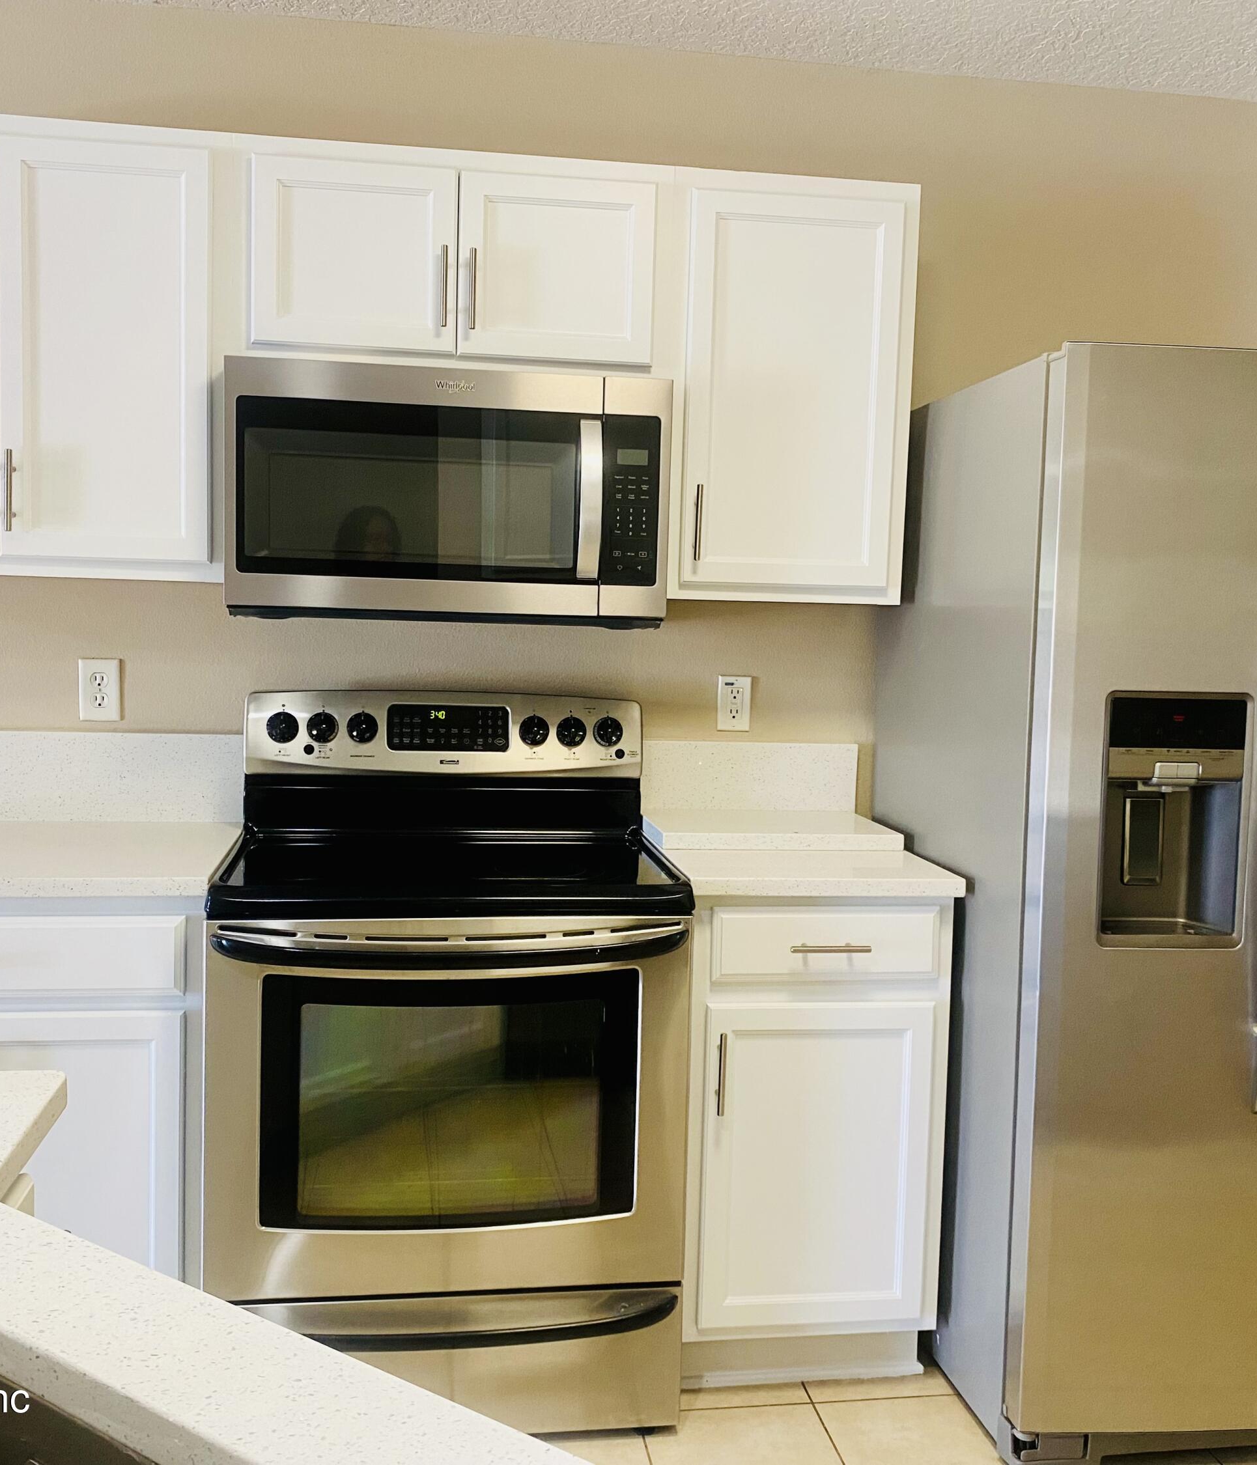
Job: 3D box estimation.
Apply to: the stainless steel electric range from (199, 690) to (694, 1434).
[{"bbox_3d":[-0.325,0.533,2.613,0.758,1.180,0.705,1,4,-9],"label":"stainless steel electric range"}]

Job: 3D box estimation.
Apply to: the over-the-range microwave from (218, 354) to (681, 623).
[{"bbox_3d":[-0.329,-0.419,2.700,0.756,0.431,0.415,1,4,-9],"label":"over-the-range microwave"}]

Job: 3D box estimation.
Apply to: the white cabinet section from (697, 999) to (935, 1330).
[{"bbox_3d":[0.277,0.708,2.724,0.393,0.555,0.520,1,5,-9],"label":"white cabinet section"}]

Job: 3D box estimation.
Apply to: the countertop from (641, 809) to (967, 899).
[{"bbox_3d":[0.287,0.218,2.731,0.467,0.052,0.641,1,4,-9],"label":"countertop"}]

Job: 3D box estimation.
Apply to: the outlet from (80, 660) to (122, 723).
[{"bbox_3d":[-1.017,-0.081,2.826,0.076,0.117,0.009,1,4,-9],"label":"outlet"}]

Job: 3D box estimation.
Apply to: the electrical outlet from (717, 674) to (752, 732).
[{"bbox_3d":[0.220,-0.058,3.020,0.070,0.115,0.009,1,4,-9],"label":"electrical outlet"}]

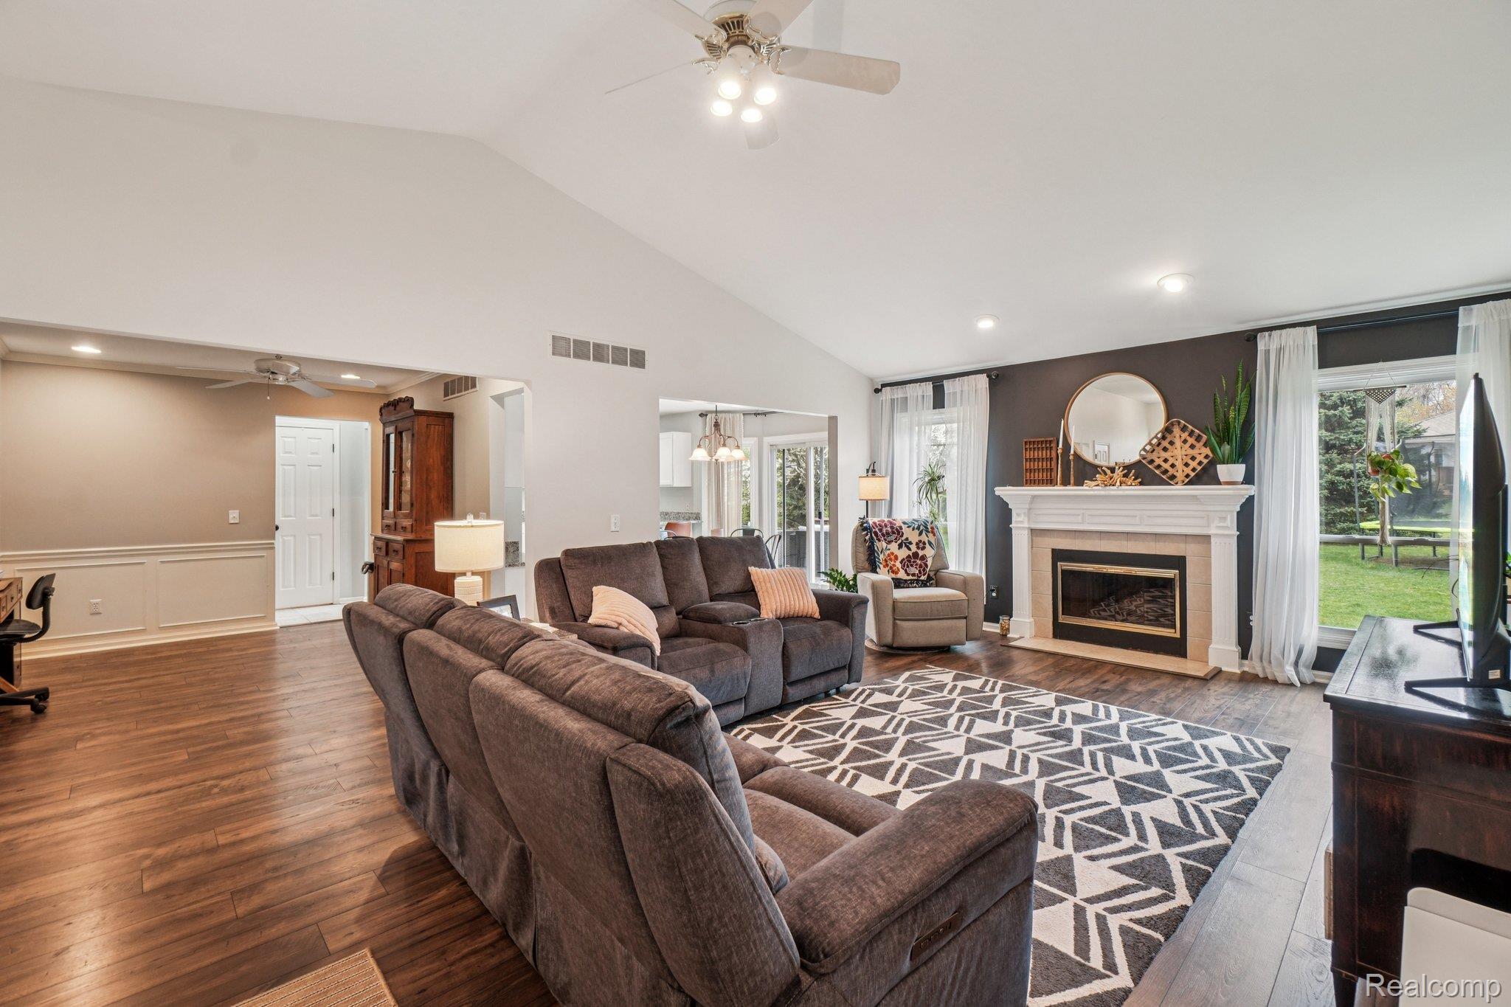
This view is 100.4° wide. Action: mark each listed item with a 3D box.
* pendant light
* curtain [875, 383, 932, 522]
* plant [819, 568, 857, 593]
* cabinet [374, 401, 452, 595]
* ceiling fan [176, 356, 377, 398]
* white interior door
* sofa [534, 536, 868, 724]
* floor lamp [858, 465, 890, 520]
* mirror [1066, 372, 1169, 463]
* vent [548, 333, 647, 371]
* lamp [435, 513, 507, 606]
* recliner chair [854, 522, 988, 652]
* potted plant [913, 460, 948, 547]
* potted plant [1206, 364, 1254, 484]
[{"bbox_3d":[-0.407,-0.837,6.892,0.620,0.770,0.620,0,1,0],"label":"pendant light"},{"bbox_3d":[1.520,-0.151,6.480,0.110,2.170,0.680,-1,1,-44],"label":"curtain"},{"bbox_3d":[0.826,0.887,5.754,0.460,0.590,0.460,-1,1,-44],"label":"plant"},{"bbox_3d":[-3.032,0.178,5.551,0.410,2.100,1.050,-1,1,-45],"label":"cabinet"},{"bbox_3d":[-3.507,-1.011,4.634,1.170,0.360,1.170,-1,1,-45],"label":"ceiling fan"},{"bbox_3d":[-5.122,0.164,7.111,0.620,2.035,0.050,-1,1,-44],"label":"white interior door"},{"bbox_3d":[-0.276,0.745,3.879,1.950,0.990,0.970,-1,1,-45],"label":"sofa"},{"bbox_3d":[1.178,0.395,6.292,0.320,1.600,0.320,0,1,11],"label":"floor lamp"},{"bbox_3d":[2.921,-0.683,5.109,0.045,0.762,0.762,-1,1,-44],"label":"mirror"},{"bbox_3d":[-1.101,-1.088,4.530,0.810,0.195,0.030,-1,1,-44],"label":"vent"},{"bbox_3d":[-1.552,0.357,3.421,0.350,0.610,0.350,-1,1,-44],"label":"lamp"},{"bbox_3d":[1.283,0.688,5.408,0.910,1.030,0.930,0,1,-10],"label":"recliner chair"},{"bbox_3d":[1.686,0.386,6.076,0.450,1.620,0.450,-1,1,-45],"label":"potted plant"},{"bbox_3d":[3.382,-0.568,4.491,0.250,0.890,0.280,-1,1,-44],"label":"potted plant"}]

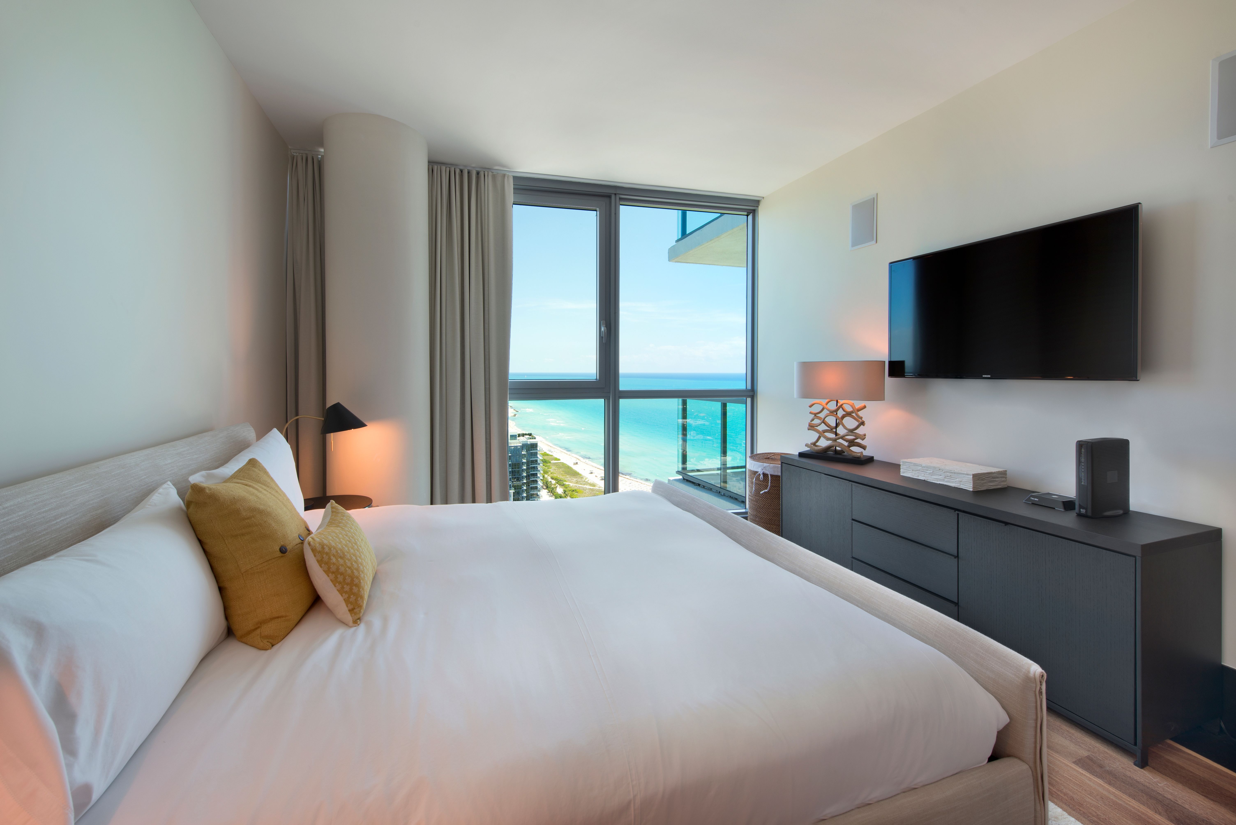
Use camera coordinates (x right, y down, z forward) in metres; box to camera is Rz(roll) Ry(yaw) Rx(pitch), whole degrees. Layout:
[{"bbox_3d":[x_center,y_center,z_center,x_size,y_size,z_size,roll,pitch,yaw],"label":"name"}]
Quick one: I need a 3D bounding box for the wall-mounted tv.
[{"bbox_3d":[1.782,-0.494,2.314,0.061,0.663,1.085,-2,4,-20],"label":"wall-mounted tv"}]

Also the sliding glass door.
[{"bbox_3d":[0.144,-0.415,3.776,2.191,2.601,0.122,-2,4,-20],"label":"sliding glass door"}]

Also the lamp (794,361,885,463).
[{"bbox_3d":[1.352,-0.014,2.988,0.214,0.607,0.510,-4,5,-42],"label":"lamp"}]

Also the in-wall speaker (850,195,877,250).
[{"bbox_3d":[1.558,-1.208,3.070,0.031,0.304,0.207,-2,4,-20],"label":"in-wall speaker"}]

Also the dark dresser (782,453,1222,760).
[{"bbox_3d":[1.562,0.685,2.370,0.476,0.691,1.701,-2,4,-20],"label":"dark dresser"}]

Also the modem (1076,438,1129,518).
[{"bbox_3d":[1.838,0.246,1.826,0.230,0.279,0.059,-2,4,-20],"label":"modem"}]

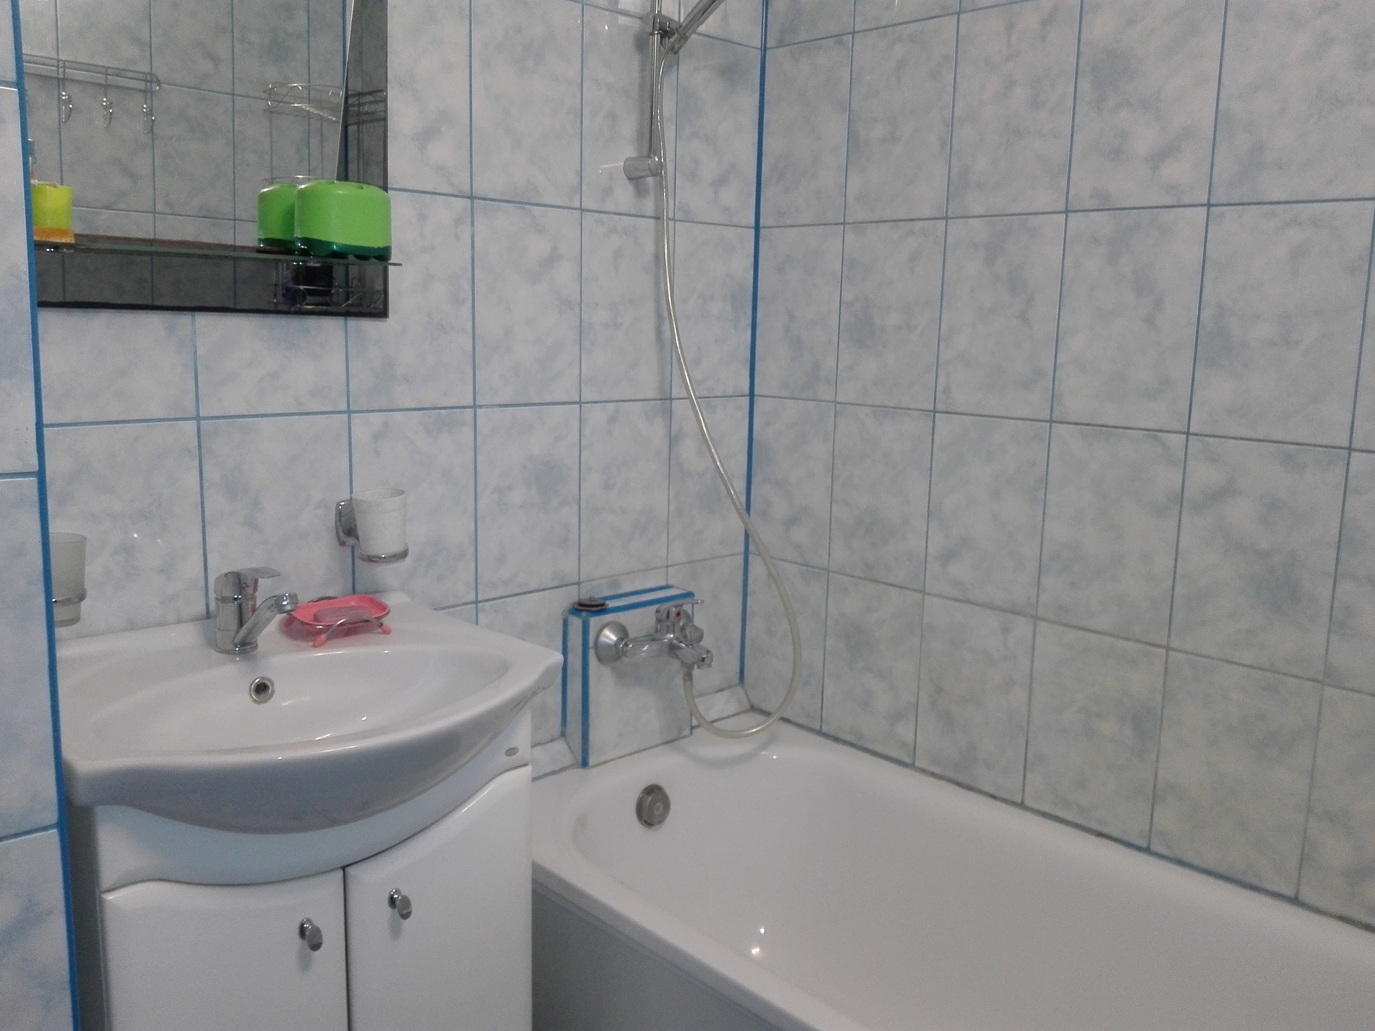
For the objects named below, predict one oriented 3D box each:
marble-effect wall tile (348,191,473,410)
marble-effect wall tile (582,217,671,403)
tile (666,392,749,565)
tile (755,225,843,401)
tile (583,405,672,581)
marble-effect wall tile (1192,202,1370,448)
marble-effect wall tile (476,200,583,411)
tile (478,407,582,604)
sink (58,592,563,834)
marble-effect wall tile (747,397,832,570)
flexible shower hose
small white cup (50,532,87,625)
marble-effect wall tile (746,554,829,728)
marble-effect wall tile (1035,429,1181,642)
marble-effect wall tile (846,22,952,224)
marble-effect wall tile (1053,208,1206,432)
[{"bbox_3d":[-0.392,-0.303,1.522,0.200,0.300,0.010,-8,14,-43],"label":"marble-effect wall tile"},{"bbox_3d":[-0.100,-0.342,1.781,0.200,0.300,0.010,-8,14,-43],"label":"marble-effect wall tile"},{"bbox_3d":[0.040,-0.067,1.975,0.200,0.300,0.010,-8,14,-43],"label":"tile"},{"bbox_3d":[0.198,-0.362,1.928,0.009,0.300,0.200,-9,14,-43],"label":"tile"},{"bbox_3d":[-0.108,-0.046,1.853,0.200,0.300,0.010,-8,14,-43],"label":"tile"},{"bbox_3d":[0.751,-0.244,1.365,0.009,0.300,0.200,-9,14,-43],"label":"marble-effect wall tile"},{"bbox_3d":[-0.245,-0.321,1.646,0.200,0.300,0.009,-9,14,-43],"label":"marble-effect wall tile"},{"bbox_3d":[-0.252,-0.025,1.700,0.200,0.300,0.009,-9,14,-43],"label":"tile"},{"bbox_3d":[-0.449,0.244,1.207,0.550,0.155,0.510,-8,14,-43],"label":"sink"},{"bbox_3d":[0.192,-0.062,1.984,0.009,0.300,0.200,-9,14,-43],"label":"marble-effect wall tile"},{"bbox_3d":[0.081,-0.173,1.794,0.285,1.120,0.140,-9,14,-43],"label":"flexible shower hose"},{"bbox_3d":[-0.689,0.071,1.166,0.069,0.095,0.069,-9,14,-43],"label":"small white cup"},{"bbox_3d":[0.186,0.236,2.049,0.010,0.300,0.200,-8,14,-43],"label":"marble-effect wall tile"},{"bbox_3d":[0.612,0.023,1.556,0.009,0.300,0.200,-9,14,-43],"label":"marble-effect wall tile"},{"bbox_3d":[0.345,-0.629,1.727,0.010,0.300,0.200,-8,14,-43],"label":"marble-effect wall tile"},{"bbox_3d":[0.615,-0.274,1.498,0.010,0.300,0.200,-8,14,-43],"label":"marble-effect wall tile"}]

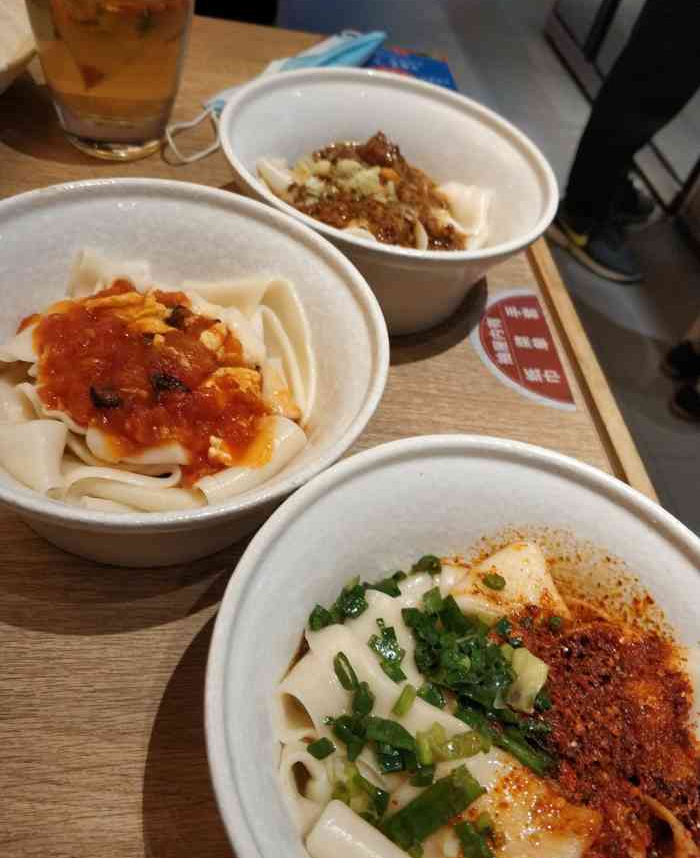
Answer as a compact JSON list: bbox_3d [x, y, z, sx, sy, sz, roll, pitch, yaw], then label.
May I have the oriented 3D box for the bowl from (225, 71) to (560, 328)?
[{"bbox_3d":[0.016,-0.119,0.395,0.172,0.069,0.172,7,50,-8],"label":"bowl"}]

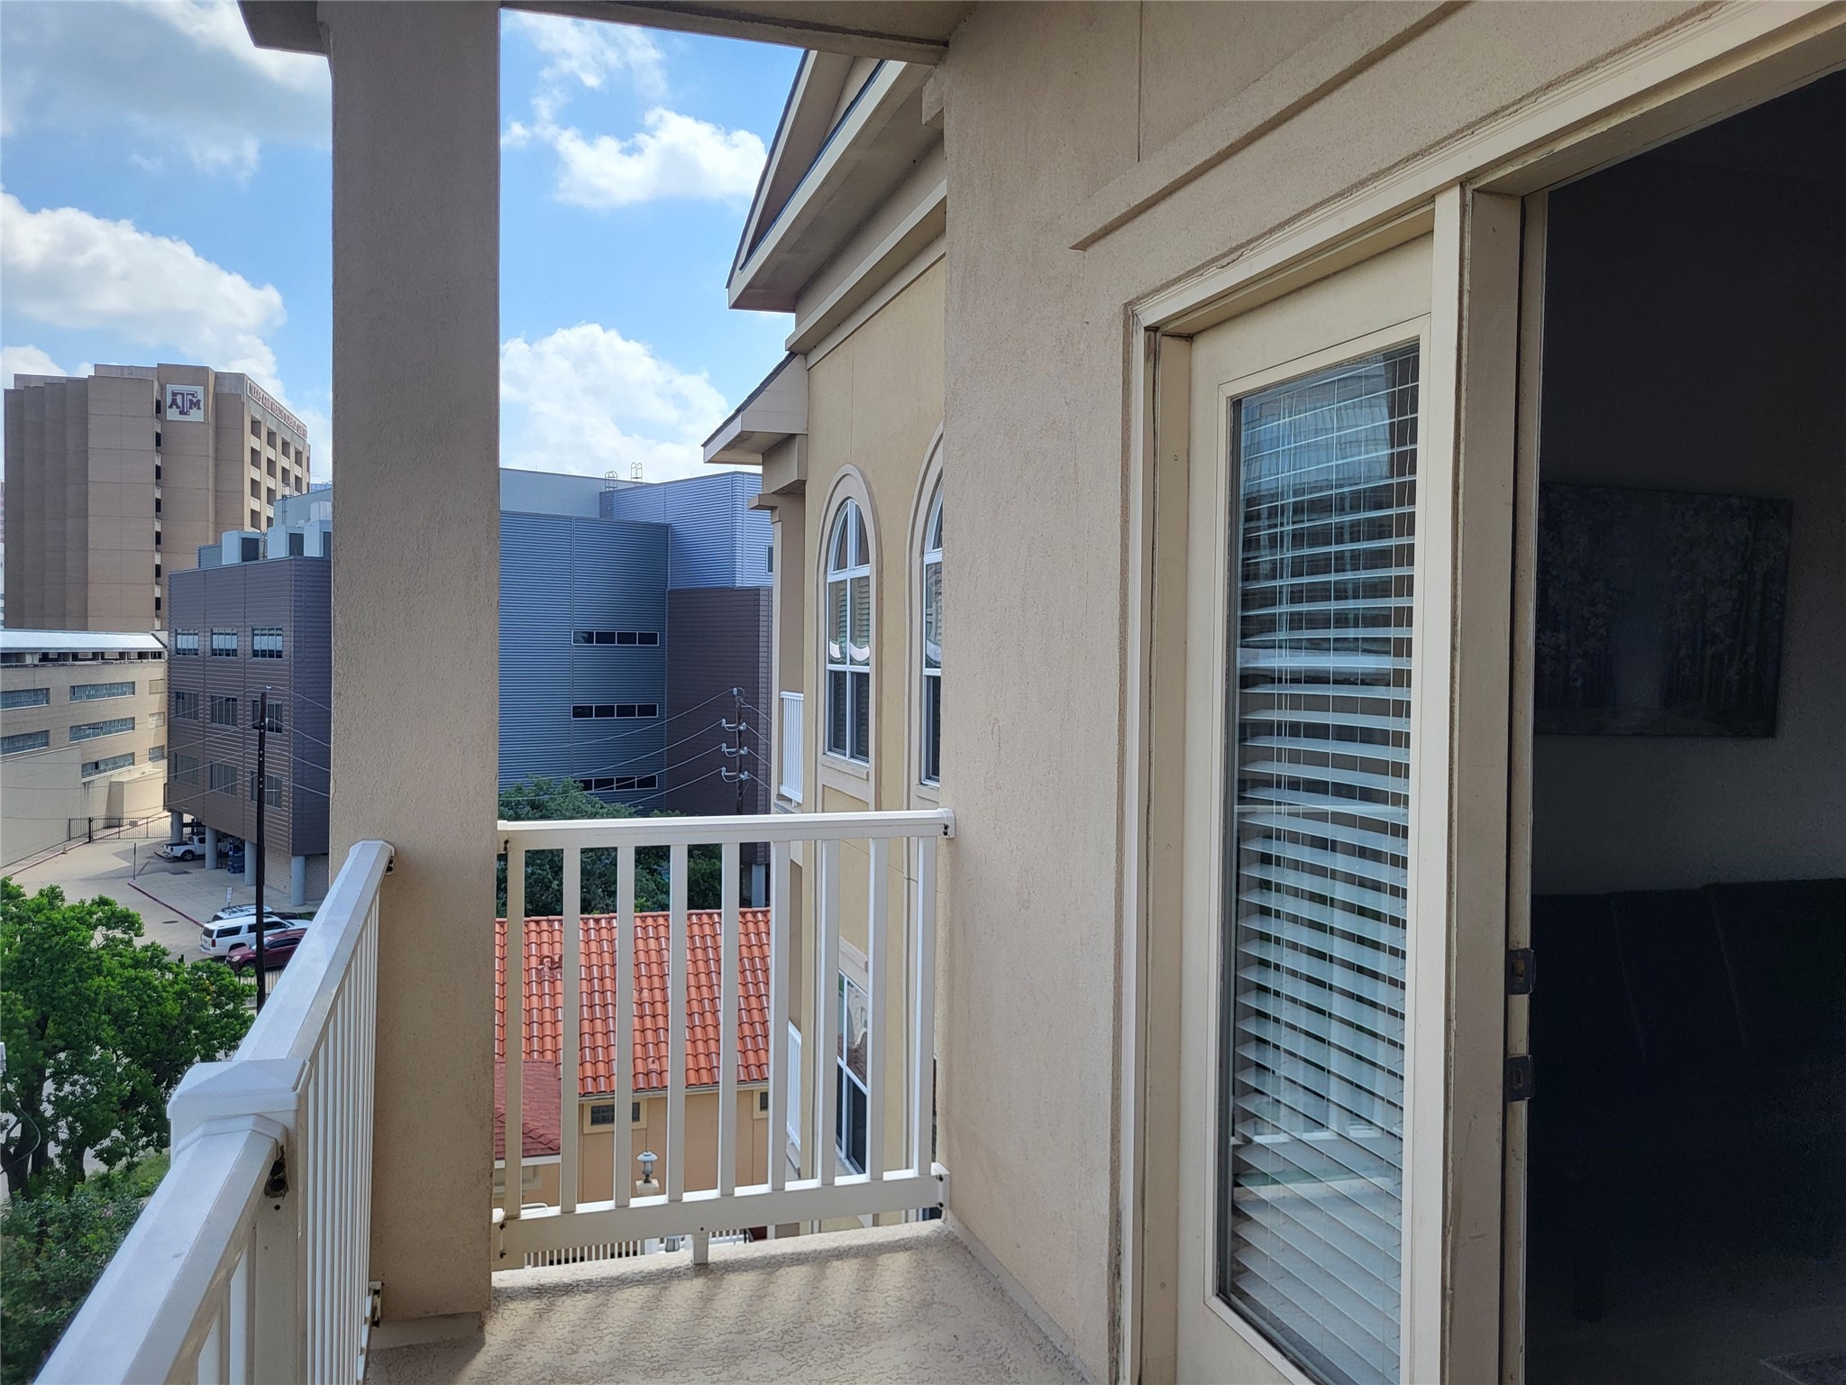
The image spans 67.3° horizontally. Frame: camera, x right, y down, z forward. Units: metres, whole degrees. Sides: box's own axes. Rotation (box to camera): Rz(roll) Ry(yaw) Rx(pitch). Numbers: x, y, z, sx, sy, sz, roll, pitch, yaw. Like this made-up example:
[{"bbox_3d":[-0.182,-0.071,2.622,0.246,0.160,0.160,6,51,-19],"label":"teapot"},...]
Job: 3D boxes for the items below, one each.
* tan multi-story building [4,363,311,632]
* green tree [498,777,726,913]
[{"bbox_3d":[-108.300,-16.655,196.400,29.500,52.600,49.000,0,1,-13],"label":"tan multi-story building"},{"bbox_3d":[-17.600,9.074,74.000,13.000,9.000,11.000,0,1,-13],"label":"green tree"}]

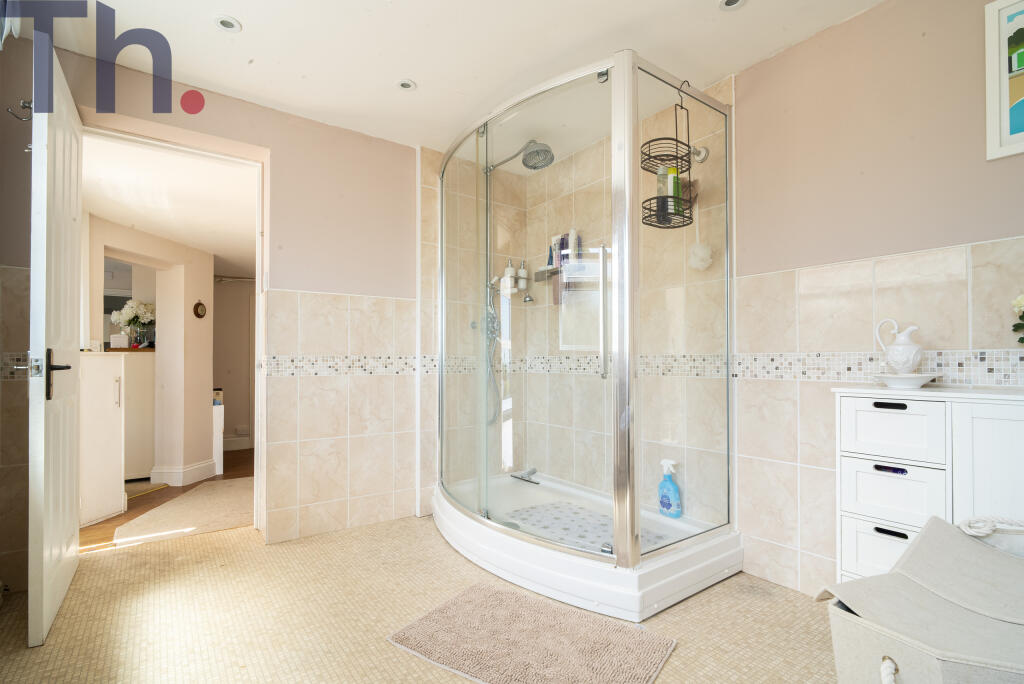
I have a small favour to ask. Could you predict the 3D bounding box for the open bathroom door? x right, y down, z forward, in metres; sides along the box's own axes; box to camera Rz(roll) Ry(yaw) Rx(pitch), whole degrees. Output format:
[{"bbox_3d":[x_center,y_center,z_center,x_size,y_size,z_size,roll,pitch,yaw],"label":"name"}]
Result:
[{"bbox_3d":[-1.780,-0.013,1.792,0.040,2.022,0.746,0,-1,-37],"label":"open bathroom door"}]

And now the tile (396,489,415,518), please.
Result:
[{"bbox_3d":[-0.608,0.924,2.596,0.127,0.155,0.010,0,-1,-30],"label":"tile"}]

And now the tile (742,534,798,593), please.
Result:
[{"bbox_3d":[1.075,0.913,1.907,0.010,0.157,0.250,1,-3,-37],"label":"tile"}]

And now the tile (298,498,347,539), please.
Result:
[{"bbox_3d":[-1.003,0.937,2.431,0.247,0.161,0.010,1,-1,-32],"label":"tile"}]

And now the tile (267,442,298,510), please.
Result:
[{"bbox_3d":[-1.173,0.687,2.330,0.145,0.331,0.010,1,-1,-32],"label":"tile"}]

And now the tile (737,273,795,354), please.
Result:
[{"bbox_3d":[1.077,-0.124,1.932,0.010,0.329,0.250,1,-1,-32],"label":"tile"}]

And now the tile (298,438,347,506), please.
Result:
[{"bbox_3d":[-0.986,0.688,2.388,0.244,0.334,0.010,0,-1,-30],"label":"tile"}]

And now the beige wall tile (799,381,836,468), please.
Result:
[{"bbox_3d":[1.211,0.321,1.709,0.010,0.331,0.247,1,-1,-32],"label":"beige wall tile"}]

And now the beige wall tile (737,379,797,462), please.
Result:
[{"bbox_3d":[1.077,0.324,1.926,0.010,0.331,0.250,1,-1,-32],"label":"beige wall tile"}]

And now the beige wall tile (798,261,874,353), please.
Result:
[{"bbox_3d":[1.191,-0.122,1.683,0.010,0.325,0.238,0,-1,-37],"label":"beige wall tile"}]

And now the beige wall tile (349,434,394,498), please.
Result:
[{"bbox_3d":[-0.790,0.690,2.566,0.247,0.331,0.010,1,-1,-32],"label":"beige wall tile"}]

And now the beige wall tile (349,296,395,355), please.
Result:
[{"bbox_3d":[-0.797,-0.093,2.602,0.250,0.327,0.010,1,-3,-35],"label":"beige wall tile"}]

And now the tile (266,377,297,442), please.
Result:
[{"bbox_3d":[-1.158,0.341,2.299,0.135,0.332,0.010,0,-1,-30],"label":"tile"}]

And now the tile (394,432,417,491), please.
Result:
[{"bbox_3d":[-0.609,0.681,2.602,0.127,0.328,0.010,0,-1,-30],"label":"tile"}]

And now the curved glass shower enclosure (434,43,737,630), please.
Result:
[{"bbox_3d":[0.190,-0.019,2.355,0.916,2.057,1.498,1,-3,-37],"label":"curved glass shower enclosure"}]

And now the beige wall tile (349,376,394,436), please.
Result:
[{"bbox_3d":[-0.774,0.350,2.517,0.247,0.325,0.010,0,-1,-30],"label":"beige wall tile"}]

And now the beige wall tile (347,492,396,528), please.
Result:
[{"bbox_3d":[-0.796,0.938,2.565,0.250,0.157,0.010,1,-3,-35],"label":"beige wall tile"}]

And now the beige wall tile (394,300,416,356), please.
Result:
[{"bbox_3d":[-0.635,-0.089,2.716,0.139,0.327,0.010,1,-3,-35],"label":"beige wall tile"}]

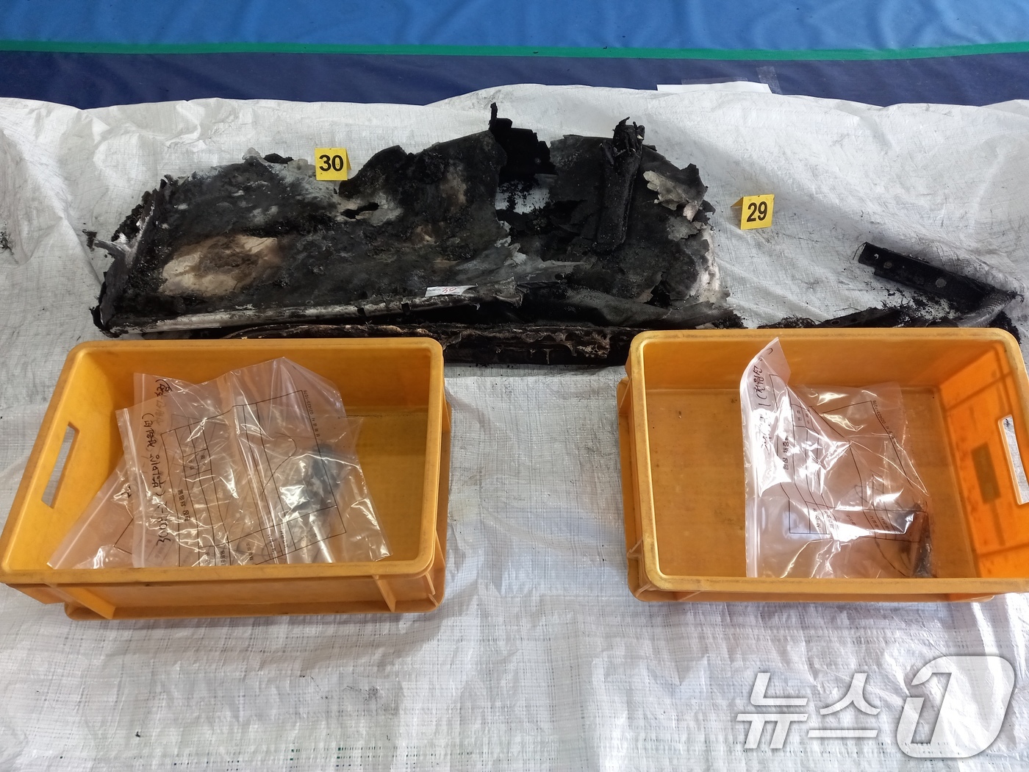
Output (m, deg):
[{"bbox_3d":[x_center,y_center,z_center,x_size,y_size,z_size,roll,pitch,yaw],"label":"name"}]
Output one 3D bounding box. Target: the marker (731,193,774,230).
[{"bbox_3d":[0.488,-0.364,1.508,0.065,0.058,0.066,-7,58,-5],"label":"marker"}]

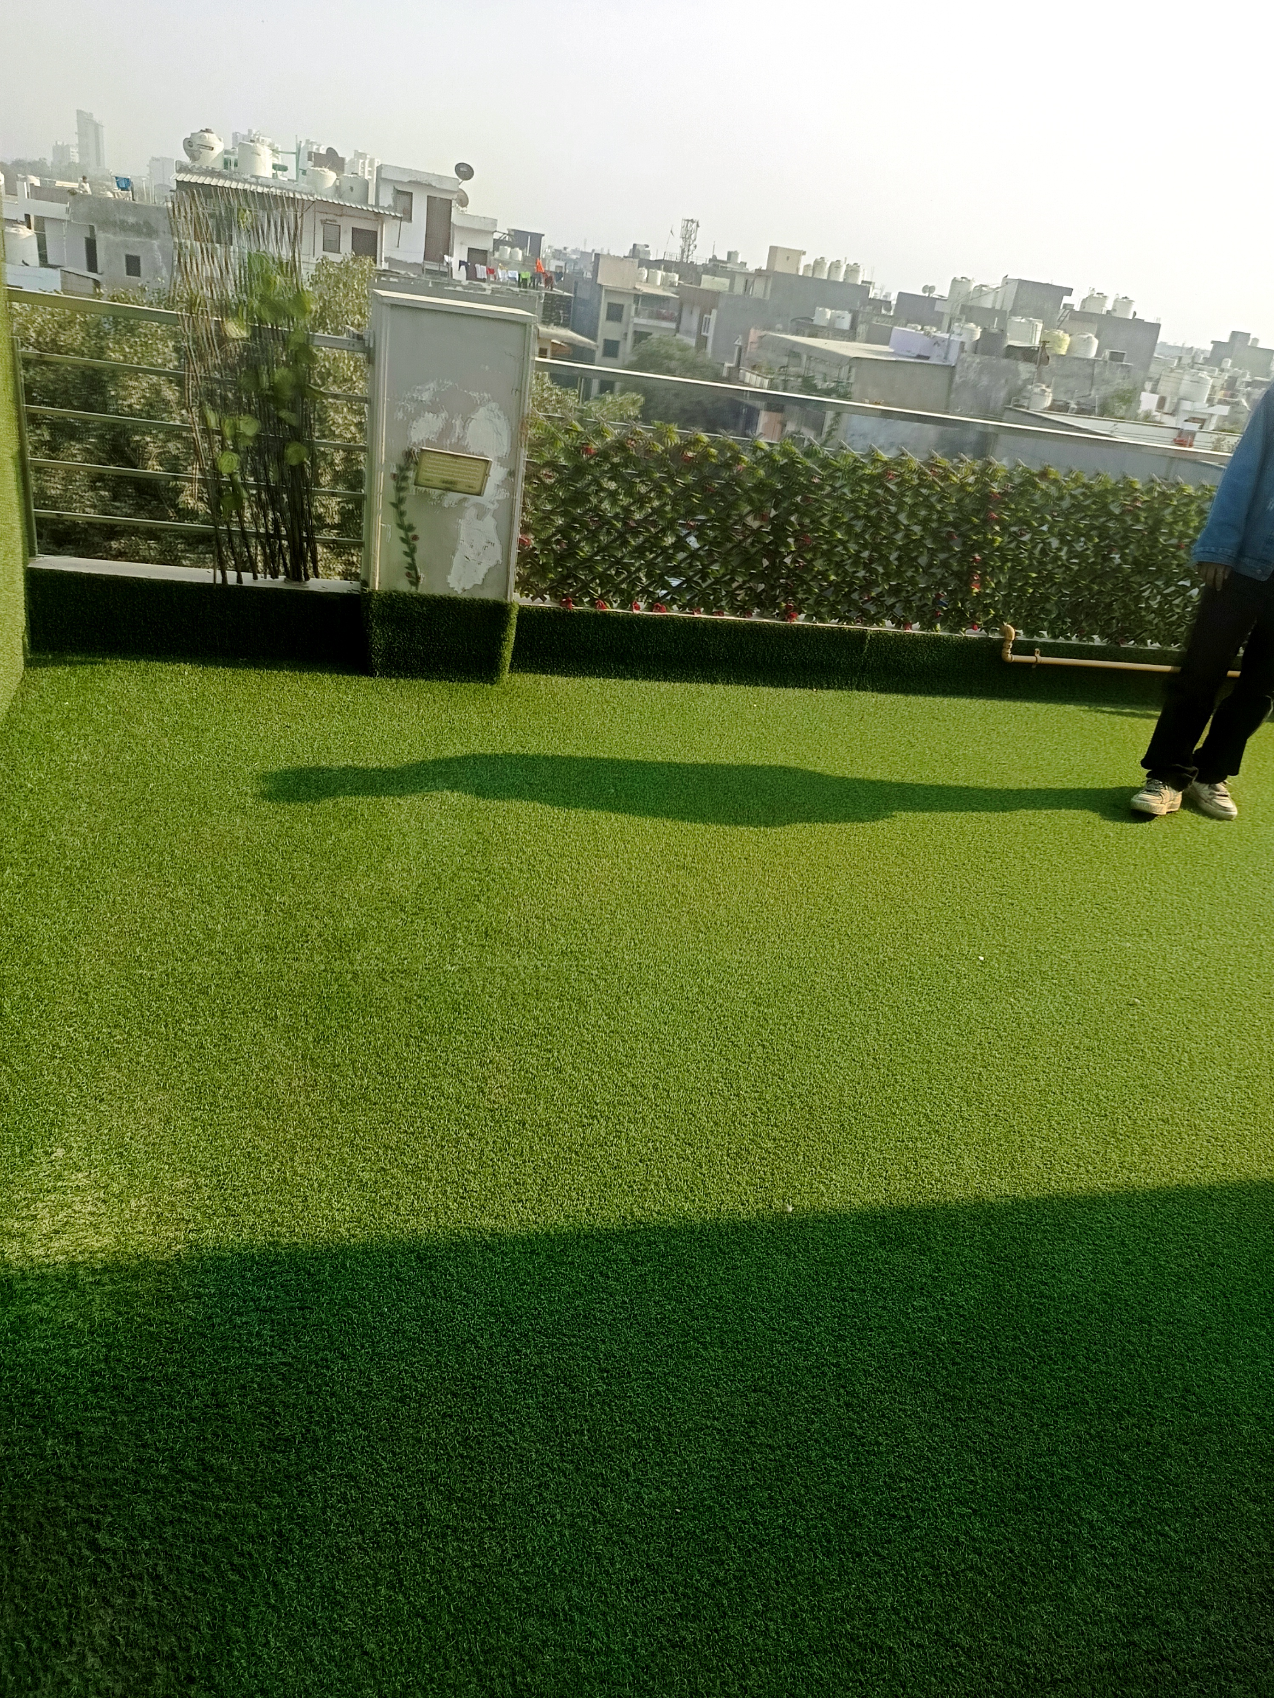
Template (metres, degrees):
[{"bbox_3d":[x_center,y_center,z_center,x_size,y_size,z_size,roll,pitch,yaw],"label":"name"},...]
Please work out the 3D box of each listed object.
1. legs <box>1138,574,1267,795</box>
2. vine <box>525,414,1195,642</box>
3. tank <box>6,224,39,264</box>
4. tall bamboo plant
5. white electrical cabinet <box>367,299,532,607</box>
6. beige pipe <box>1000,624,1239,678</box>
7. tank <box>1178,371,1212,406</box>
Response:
[{"bbox_3d":[1.909,-0.531,3.835,0.410,0.790,0.300,21,28,23],"label":"legs"},{"bbox_3d":[1.008,-1.156,4.507,2.939,0.664,0.096,1,27,-16],"label":"vine"},{"bbox_3d":[-19.386,-18.948,37.000,1.100,1.200,1.100,-4,29,-26],"label":"tank"},{"bbox_3d":[-1.222,-1.430,3.746,0.455,1.165,0.185,1,27,-16],"label":"tall bamboo plant"},{"bbox_3d":[-0.647,-1.336,3.934,0.484,0.907,0.356,1,27,-16],"label":"white electrical cabinet"},{"bbox_3d":[2.041,-0.807,4.912,1.212,0.137,0.096,1,27,-16],"label":"beige pipe"},{"bbox_3d":[22.269,-18.376,47.000,1.100,1.200,1.100,18,27,18],"label":"tank"}]

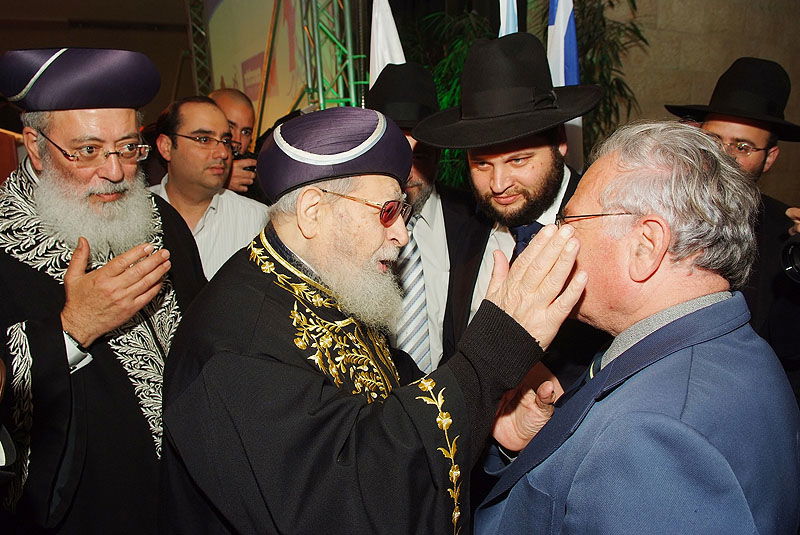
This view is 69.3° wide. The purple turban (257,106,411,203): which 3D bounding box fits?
[{"bbox_3d":[-0.104,-0.178,0.900,0.240,0.140,0.225,0,15,20],"label":"purple turban"}]

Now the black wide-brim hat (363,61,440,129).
[{"bbox_3d":[0.008,-0.423,1.420,0.330,0.150,0.360,2,17,12],"label":"black wide-brim hat"}]

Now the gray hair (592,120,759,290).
[{"bbox_3d":[0.323,-0.074,0.690,0.183,0.195,0.172,-3,11,26],"label":"gray hair"}]

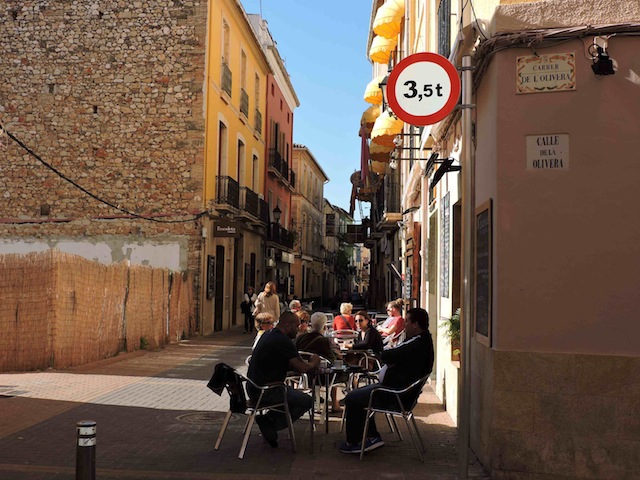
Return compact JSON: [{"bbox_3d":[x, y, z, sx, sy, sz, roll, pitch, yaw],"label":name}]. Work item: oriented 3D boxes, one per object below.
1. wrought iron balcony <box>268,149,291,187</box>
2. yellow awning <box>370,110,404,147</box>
[{"bbox_3d":[-2.114,-3.786,41.800,0.500,1.150,5.600,1,-3,4],"label":"wrought iron balcony"},{"bbox_3d":[1.964,-3.297,23.300,0.980,0.900,1.200,1,-4,3],"label":"yellow awning"}]

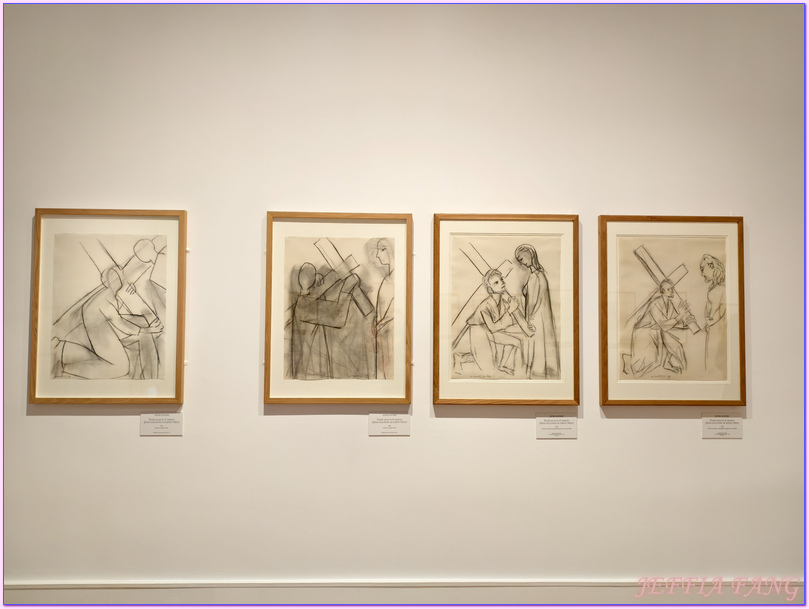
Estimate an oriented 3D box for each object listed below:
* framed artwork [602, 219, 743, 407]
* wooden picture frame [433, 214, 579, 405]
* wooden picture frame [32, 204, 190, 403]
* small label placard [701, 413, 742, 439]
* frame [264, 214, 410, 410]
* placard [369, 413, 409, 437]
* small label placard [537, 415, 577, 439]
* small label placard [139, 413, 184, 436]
[{"bbox_3d":[1.222,0.029,2.460,0.660,0.858,0.033,0,-2,-2],"label":"framed artwork"},{"bbox_3d":[0.464,0.024,2.428,0.625,0.820,0.022,0,-2,-2],"label":"wooden picture frame"},{"bbox_3d":[-1.293,0.009,2.368,0.646,0.847,0.033,0,-2,-2],"label":"wooden picture frame"},{"bbox_3d":[1.456,0.558,2.462,0.185,0.110,0.010,0,-2,-2],"label":"small label placard"},{"bbox_3d":[-0.290,0.016,2.405,0.646,0.847,0.033,0,-2,-2],"label":"frame"},{"bbox_3d":[-0.065,0.532,2.407,0.185,0.110,0.010,0,-2,-2],"label":"placard"},{"bbox_3d":[0.690,0.551,2.434,0.185,0.110,0.010,0,-2,-2],"label":"small label placard"},{"bbox_3d":[-1.069,0.523,2.370,0.185,0.110,0.010,0,-2,-2],"label":"small label placard"}]

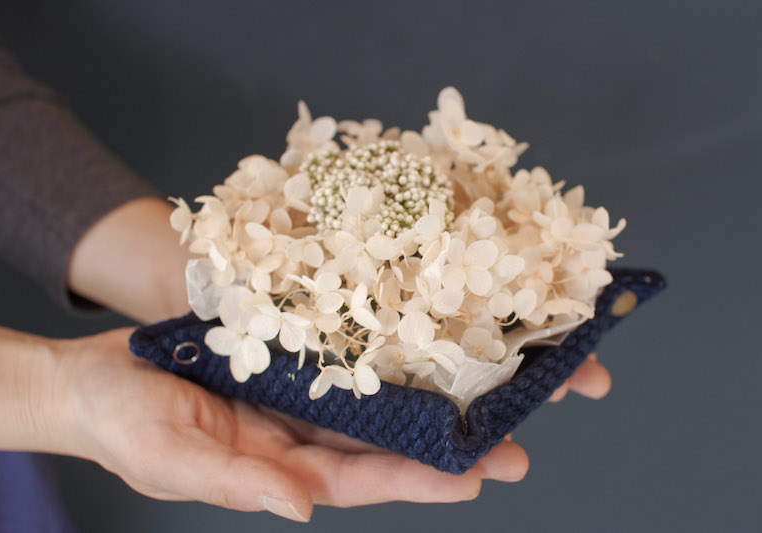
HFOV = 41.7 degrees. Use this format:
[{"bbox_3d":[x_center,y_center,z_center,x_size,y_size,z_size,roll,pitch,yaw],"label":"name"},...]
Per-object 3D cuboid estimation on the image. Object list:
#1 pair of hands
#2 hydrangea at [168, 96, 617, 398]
[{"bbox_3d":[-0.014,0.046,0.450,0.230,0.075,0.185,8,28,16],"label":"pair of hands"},{"bbox_3d":[0.009,-0.013,0.457,0.200,0.115,0.185,0,27,0],"label":"hydrangea"}]

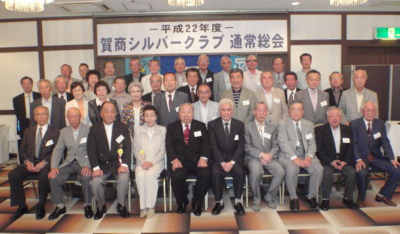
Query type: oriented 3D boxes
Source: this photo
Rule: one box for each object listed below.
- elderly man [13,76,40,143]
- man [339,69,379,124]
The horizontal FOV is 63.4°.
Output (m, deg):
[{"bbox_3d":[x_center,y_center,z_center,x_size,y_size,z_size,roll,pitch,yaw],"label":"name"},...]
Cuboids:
[{"bbox_3d":[-2.708,0.184,5.246,0.500,1.680,0.300,-3,6,-15],"label":"elderly man"},{"bbox_3d":[2.233,0.167,4.584,0.520,1.664,0.310,0,6,14],"label":"man"}]

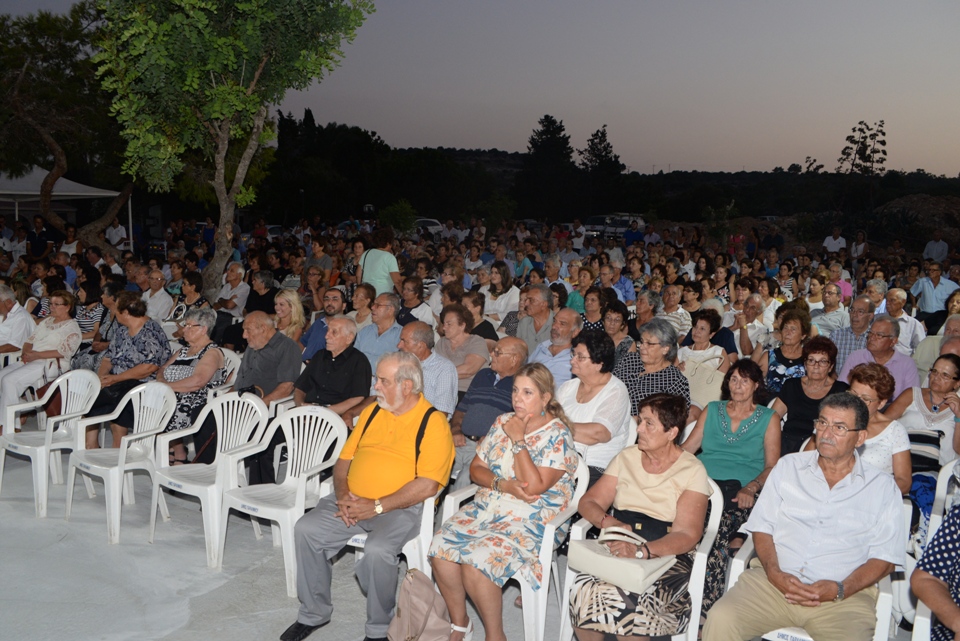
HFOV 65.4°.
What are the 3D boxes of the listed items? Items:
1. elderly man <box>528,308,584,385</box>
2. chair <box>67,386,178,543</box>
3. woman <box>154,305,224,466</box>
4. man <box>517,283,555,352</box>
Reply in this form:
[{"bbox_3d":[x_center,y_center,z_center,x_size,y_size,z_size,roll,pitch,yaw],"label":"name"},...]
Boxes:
[{"bbox_3d":[0.433,0.561,4.634,0.560,1.231,0.800,6,11,33],"label":"elderly man"},{"bbox_3d":[-2.161,0.822,4.554,0.570,0.810,0.545,7,12,35],"label":"chair"},{"bbox_3d":[-2.086,0.499,5.367,0.500,1.160,0.700,7,13,36],"label":"woman"},{"bbox_3d":[0.369,0.377,5.966,0.520,1.320,0.770,5,10,28],"label":"man"}]

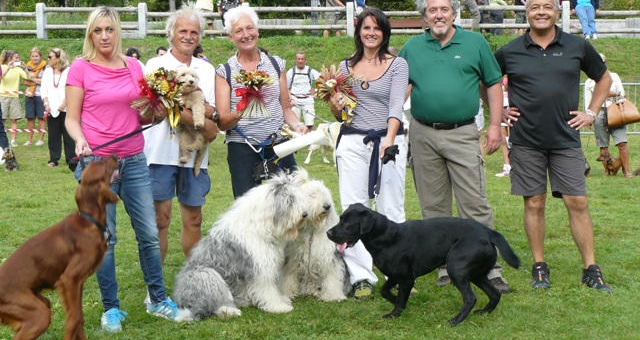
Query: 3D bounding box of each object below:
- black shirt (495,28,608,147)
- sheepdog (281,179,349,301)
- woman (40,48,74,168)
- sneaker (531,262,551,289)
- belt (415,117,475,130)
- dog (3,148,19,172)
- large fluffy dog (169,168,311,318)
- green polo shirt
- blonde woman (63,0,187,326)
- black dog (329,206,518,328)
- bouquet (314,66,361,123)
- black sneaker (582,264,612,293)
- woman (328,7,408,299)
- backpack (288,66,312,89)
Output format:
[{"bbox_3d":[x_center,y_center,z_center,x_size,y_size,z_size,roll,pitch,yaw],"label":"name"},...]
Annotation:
[{"bbox_3d":[1.369,-0.490,6.480,0.650,0.730,0.320,1,5,12],"label":"black shirt"},{"bbox_3d":[-0.039,0.404,6.580,0.450,0.710,0.600,0,5,-6],"label":"sheepdog"},{"bbox_3d":[-3.637,-0.850,15.200,0.500,1.660,0.340,0,5,6],"label":"woman"},{"bbox_3d":[1.353,0.637,6.686,0.110,0.110,0.290,1,6,10],"label":"sneaker"},{"bbox_3d":[0.748,-0.282,6.553,0.380,0.075,0.300,0,5,3],"label":"belt"},{"bbox_3d":[-4.313,-0.132,15.200,0.220,0.330,0.340,0,5,-6],"label":"dog"},{"bbox_3d":[-0.437,0.403,6.070,0.760,0.790,0.460,0,5,-3],"label":"large fluffy dog"},{"bbox_3d":[0.783,-0.570,6.545,0.620,0.600,0.350,0,5,3],"label":"green polo shirt"},{"bbox_3d":[-1.002,-0.028,5.643,0.600,1.630,0.460,-1,6,-8],"label":"blonde woman"},{"bbox_3d":[0.545,0.479,5.752,1.000,0.600,0.310,1,6,10],"label":"black dog"},{"bbox_3d":[0.093,-0.425,6.147,0.270,0.330,0.240,1,5,6],"label":"bouquet"},{"bbox_3d":[1.641,0.645,6.450,0.115,0.125,0.290,-1,5,-16],"label":"black sneaker"},{"bbox_3d":[0.282,-0.111,6.348,0.480,1.660,0.470,1,5,6],"label":"woman"},{"bbox_3d":[-0.311,-1.460,17.400,0.360,0.440,0.320,0,5,0],"label":"backpack"}]

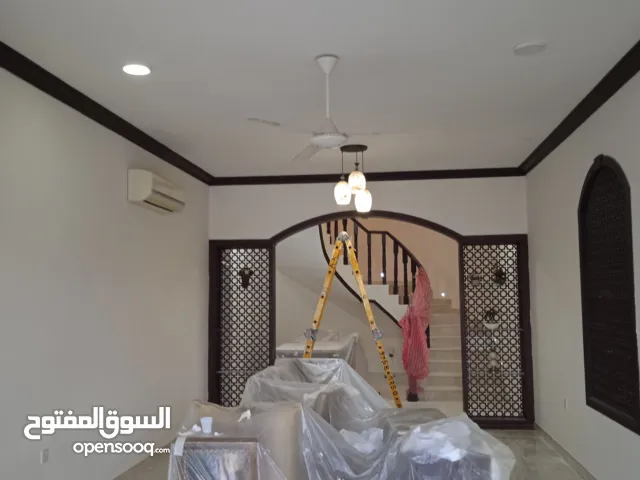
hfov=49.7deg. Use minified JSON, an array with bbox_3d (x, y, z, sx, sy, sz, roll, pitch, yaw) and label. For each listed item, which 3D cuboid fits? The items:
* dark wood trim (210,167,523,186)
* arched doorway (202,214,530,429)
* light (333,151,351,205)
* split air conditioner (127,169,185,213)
[{"bbox_3d":[0.532,-0.775,8.521,3.923,0.092,0.097,-1,-5,6],"label":"dark wood trim"},{"bbox_3d":[0.564,0.966,8.504,3.923,2.650,0.220,-1,-5,6],"label":"arched doorway"},{"bbox_3d":[0.229,-0.620,6.931,0.172,0.545,0.172,-1,-5,6],"label":"light"},{"bbox_3d":[-1.540,-0.452,6.595,0.226,0.285,0.964,-1,-5,6],"label":"split air conditioner"}]

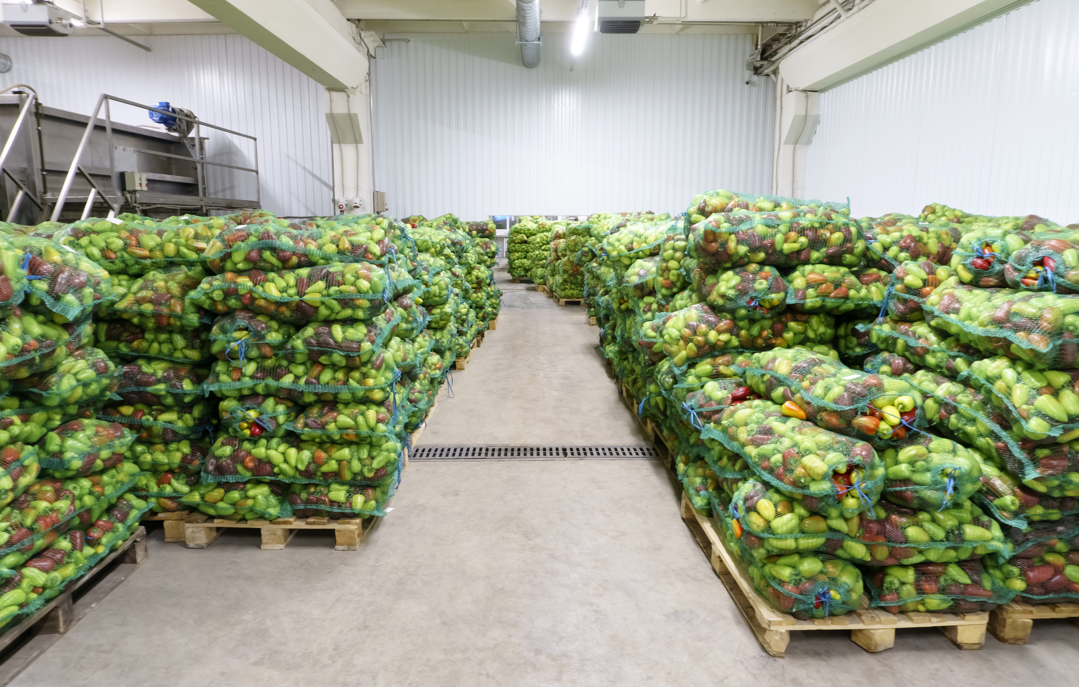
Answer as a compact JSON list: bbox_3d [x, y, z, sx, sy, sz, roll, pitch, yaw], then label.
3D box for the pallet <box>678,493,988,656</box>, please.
[{"bbox_3d":[1.171,0.938,3.151,0.800,0.144,1.200,0,9,-3],"label":"pallet"}]

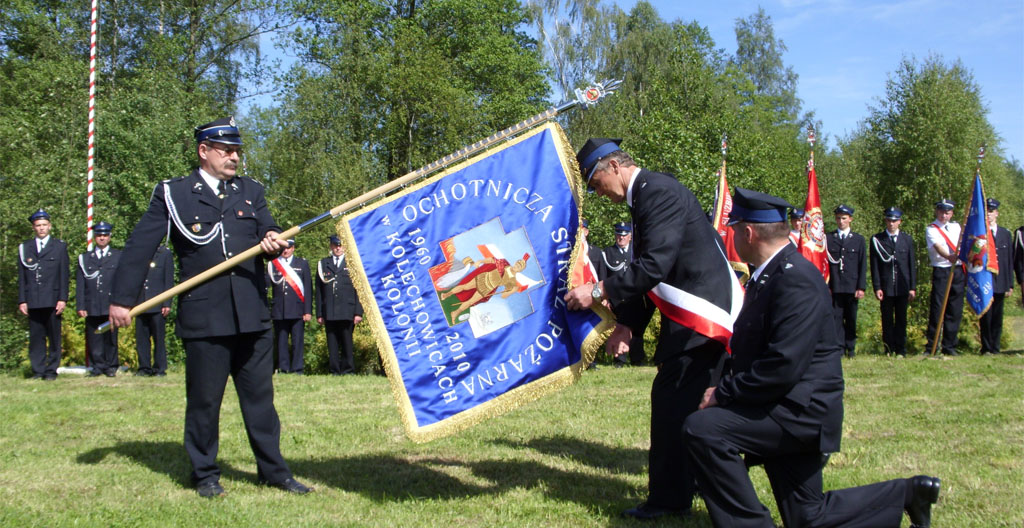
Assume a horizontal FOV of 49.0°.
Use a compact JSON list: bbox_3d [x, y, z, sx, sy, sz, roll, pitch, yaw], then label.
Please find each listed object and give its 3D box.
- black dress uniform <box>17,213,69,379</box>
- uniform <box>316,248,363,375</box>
[{"bbox_3d":[-5.085,0.342,12.200,0.560,1.790,0.330,0,-1,-9],"label":"black dress uniform"},{"bbox_3d":[-2.179,0.625,14.200,0.560,1.550,0.340,0,-1,0],"label":"uniform"}]

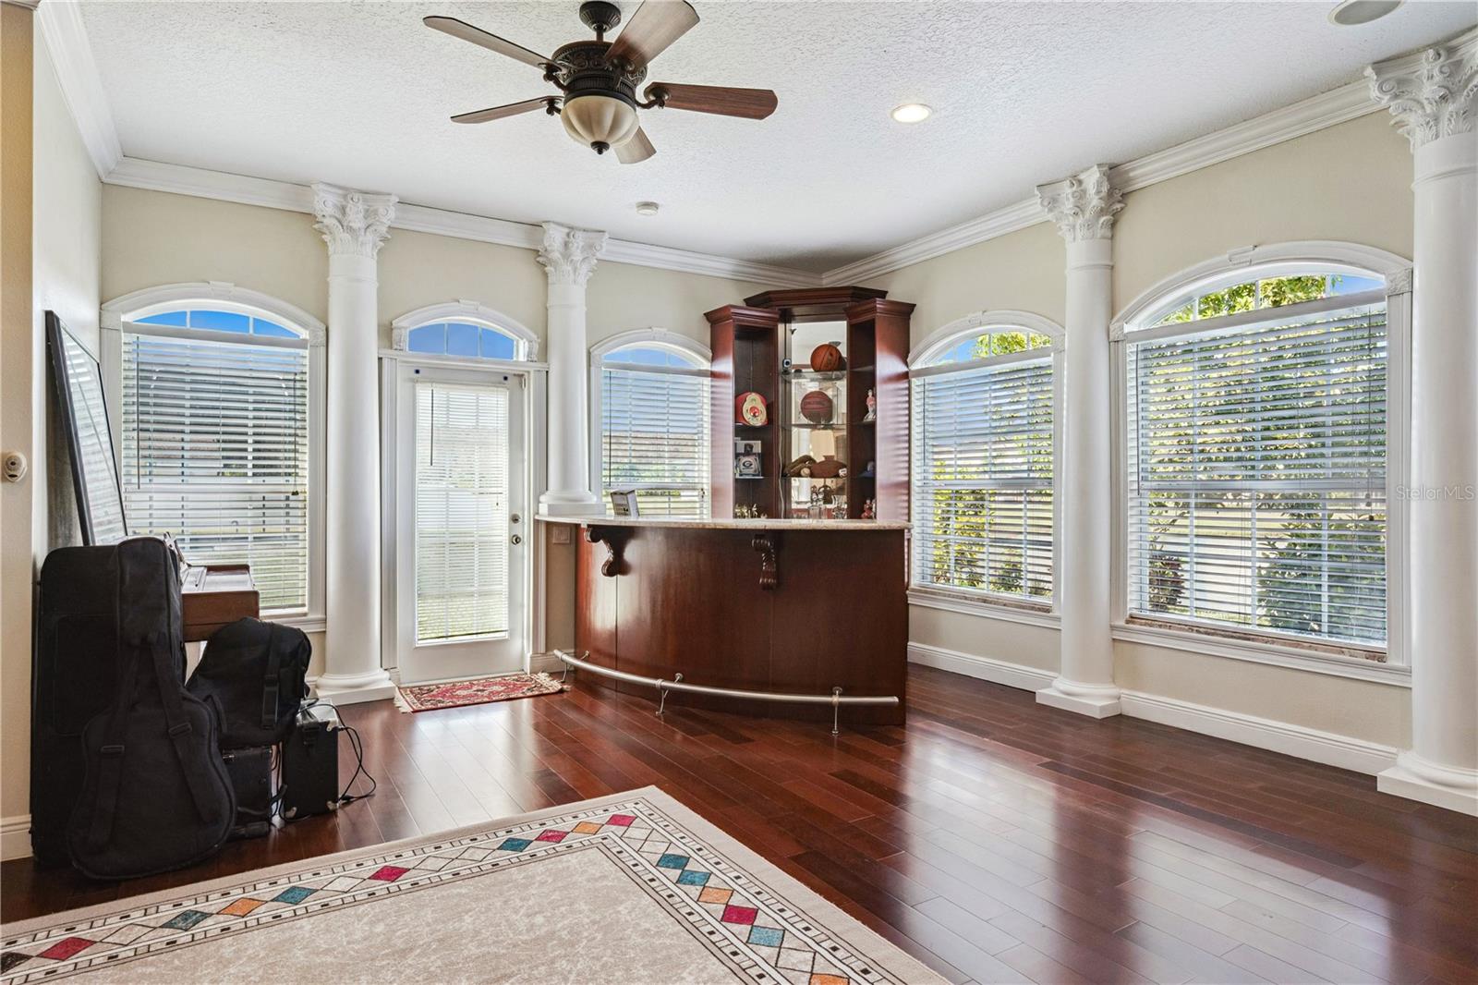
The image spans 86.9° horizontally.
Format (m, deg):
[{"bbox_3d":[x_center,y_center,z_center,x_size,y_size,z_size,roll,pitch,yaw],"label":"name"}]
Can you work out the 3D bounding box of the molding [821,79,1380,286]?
[{"bbox_3d":[1.706,-1.718,4.892,0.110,0.135,3.880,0,0,-34],"label":"molding"}]

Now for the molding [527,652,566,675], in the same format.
[{"bbox_3d":[-1.308,1.180,5.432,0.325,0.140,0.022,0,0,-29],"label":"molding"}]

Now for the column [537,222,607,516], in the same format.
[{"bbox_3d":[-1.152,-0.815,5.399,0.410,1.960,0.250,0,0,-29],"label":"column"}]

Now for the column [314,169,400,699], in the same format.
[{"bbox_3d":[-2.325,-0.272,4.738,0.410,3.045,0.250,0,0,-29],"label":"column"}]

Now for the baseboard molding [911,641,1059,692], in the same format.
[{"bbox_3d":[1.594,1.174,5.270,0.022,0.152,1.225,0,0,-34],"label":"baseboard molding"}]

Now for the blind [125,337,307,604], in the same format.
[{"bbox_3d":[-3.031,-0.083,4.552,0.904,1.589,0.060,0,0,-29],"label":"blind"}]

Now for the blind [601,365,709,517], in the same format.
[{"bbox_3d":[-0.610,-0.095,5.847,0.895,1.560,0.060,0,0,-30],"label":"blind"}]

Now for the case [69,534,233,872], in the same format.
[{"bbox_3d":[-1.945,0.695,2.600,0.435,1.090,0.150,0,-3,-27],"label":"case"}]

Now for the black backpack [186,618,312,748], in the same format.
[{"bbox_3d":[-1.910,0.715,3.040,0.360,0.470,0.250,0,0,-16],"label":"black backpack"}]

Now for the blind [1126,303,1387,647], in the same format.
[{"bbox_3d":[2.514,-0.085,3.856,0.060,1.540,1.160,0,0,-34],"label":"blind"}]

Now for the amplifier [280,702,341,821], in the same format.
[{"bbox_3d":[-1.720,1.057,3.125,0.200,0.356,0.380,0,0,-28],"label":"amplifier"}]

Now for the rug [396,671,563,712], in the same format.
[{"bbox_3d":[-1.627,1.230,4.846,0.930,0.012,0.610,0,0,-30],"label":"rug"}]

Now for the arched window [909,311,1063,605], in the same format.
[{"bbox_3d":[1.607,-0.223,5.190,0.130,1.955,1.315,0,0,-34],"label":"arched window"}]

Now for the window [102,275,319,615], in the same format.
[{"bbox_3d":[-3.007,-0.228,4.525,1.073,1.952,0.130,0,0,-29],"label":"window"}]

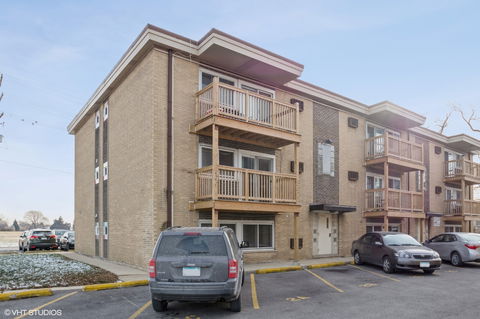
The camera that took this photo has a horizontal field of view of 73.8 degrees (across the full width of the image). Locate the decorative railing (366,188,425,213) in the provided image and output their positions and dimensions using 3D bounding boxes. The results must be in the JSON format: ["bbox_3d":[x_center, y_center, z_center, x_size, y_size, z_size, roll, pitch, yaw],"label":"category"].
[{"bbox_3d":[8.816,2.355,18.291,3.850,1.143,1.300,6,-10,-36],"label":"decorative railing"}]

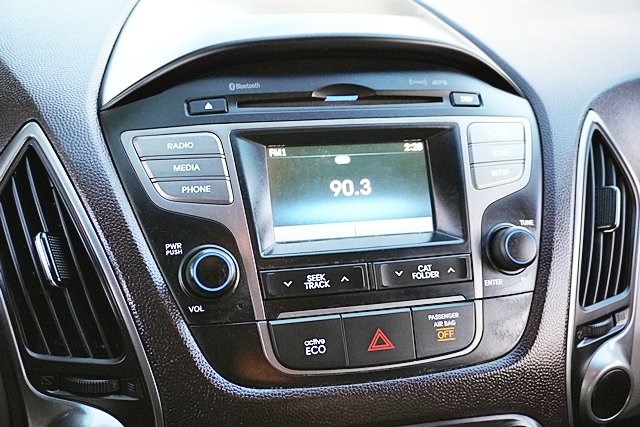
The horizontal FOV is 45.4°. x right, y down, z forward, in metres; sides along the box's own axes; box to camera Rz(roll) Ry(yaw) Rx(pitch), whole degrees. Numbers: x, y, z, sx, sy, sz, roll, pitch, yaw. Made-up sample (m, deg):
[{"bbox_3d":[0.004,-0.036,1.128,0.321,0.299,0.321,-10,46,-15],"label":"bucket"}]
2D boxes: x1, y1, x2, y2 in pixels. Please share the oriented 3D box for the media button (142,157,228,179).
[{"bbox_3d":[-0.071,-0.023,0.408,0.045,0.013,0.008,-3,-9,-3],"label":"media button"}]

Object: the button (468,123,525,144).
[{"bbox_3d":[0.107,-0.048,0.461,0.042,0.013,0.008,-5,-8,-29],"label":"button"}]

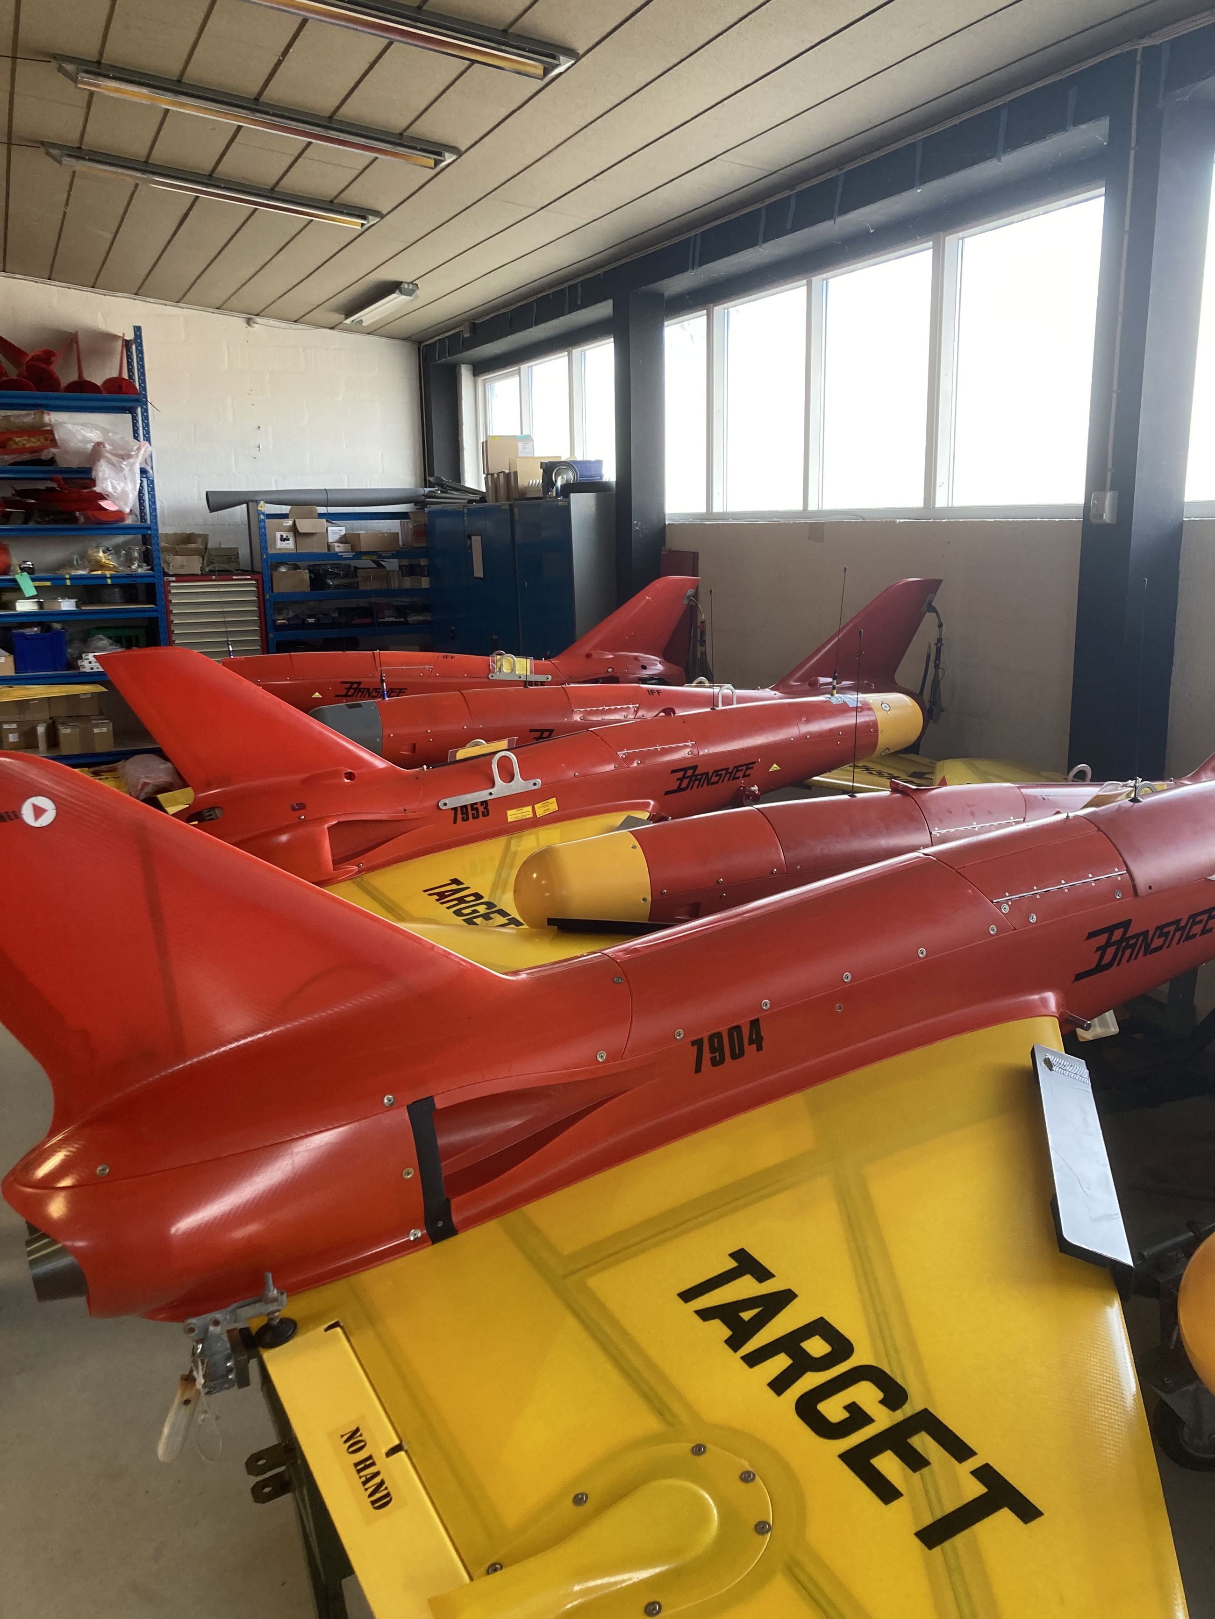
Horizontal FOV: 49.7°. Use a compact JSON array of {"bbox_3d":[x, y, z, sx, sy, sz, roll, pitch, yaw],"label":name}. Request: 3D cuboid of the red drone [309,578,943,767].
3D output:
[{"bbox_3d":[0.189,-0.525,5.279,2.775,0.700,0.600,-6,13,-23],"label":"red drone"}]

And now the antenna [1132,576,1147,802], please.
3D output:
[{"bbox_3d":[0.874,-0.194,2.145,0.020,0.369,0.020,-9,15,-23],"label":"antenna"}]

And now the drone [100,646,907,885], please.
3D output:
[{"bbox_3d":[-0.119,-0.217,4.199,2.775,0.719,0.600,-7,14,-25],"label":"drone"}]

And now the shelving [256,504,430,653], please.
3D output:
[{"bbox_3d":[-2.255,-1.724,11.426,1.520,1.835,0.450,-6,14,-24],"label":"shelving"}]

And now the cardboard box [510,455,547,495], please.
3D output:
[{"bbox_3d":[-0.507,-2.377,9.367,0.300,0.290,0.160,-6,14,-24],"label":"cardboard box"}]

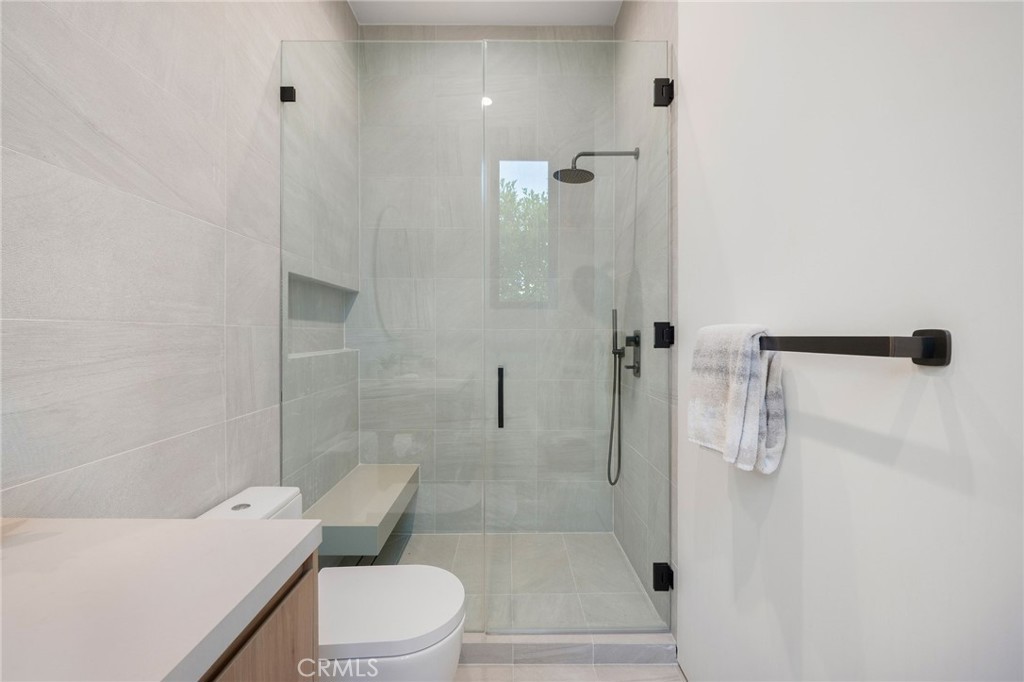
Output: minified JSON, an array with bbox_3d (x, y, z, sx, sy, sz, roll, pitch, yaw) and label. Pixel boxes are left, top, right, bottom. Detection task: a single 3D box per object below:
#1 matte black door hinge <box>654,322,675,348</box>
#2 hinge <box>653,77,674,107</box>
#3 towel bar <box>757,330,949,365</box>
[{"bbox_3d":[0.577,-0.021,1.630,0.067,0.095,0.050,0,0,0],"label":"matte black door hinge"},{"bbox_3d":[0.577,-0.946,1.630,0.067,0.095,0.050,0,0,0],"label":"hinge"},{"bbox_3d":[0.585,0.006,0.925,0.072,0.052,0.650,0,0,0],"label":"towel bar"}]

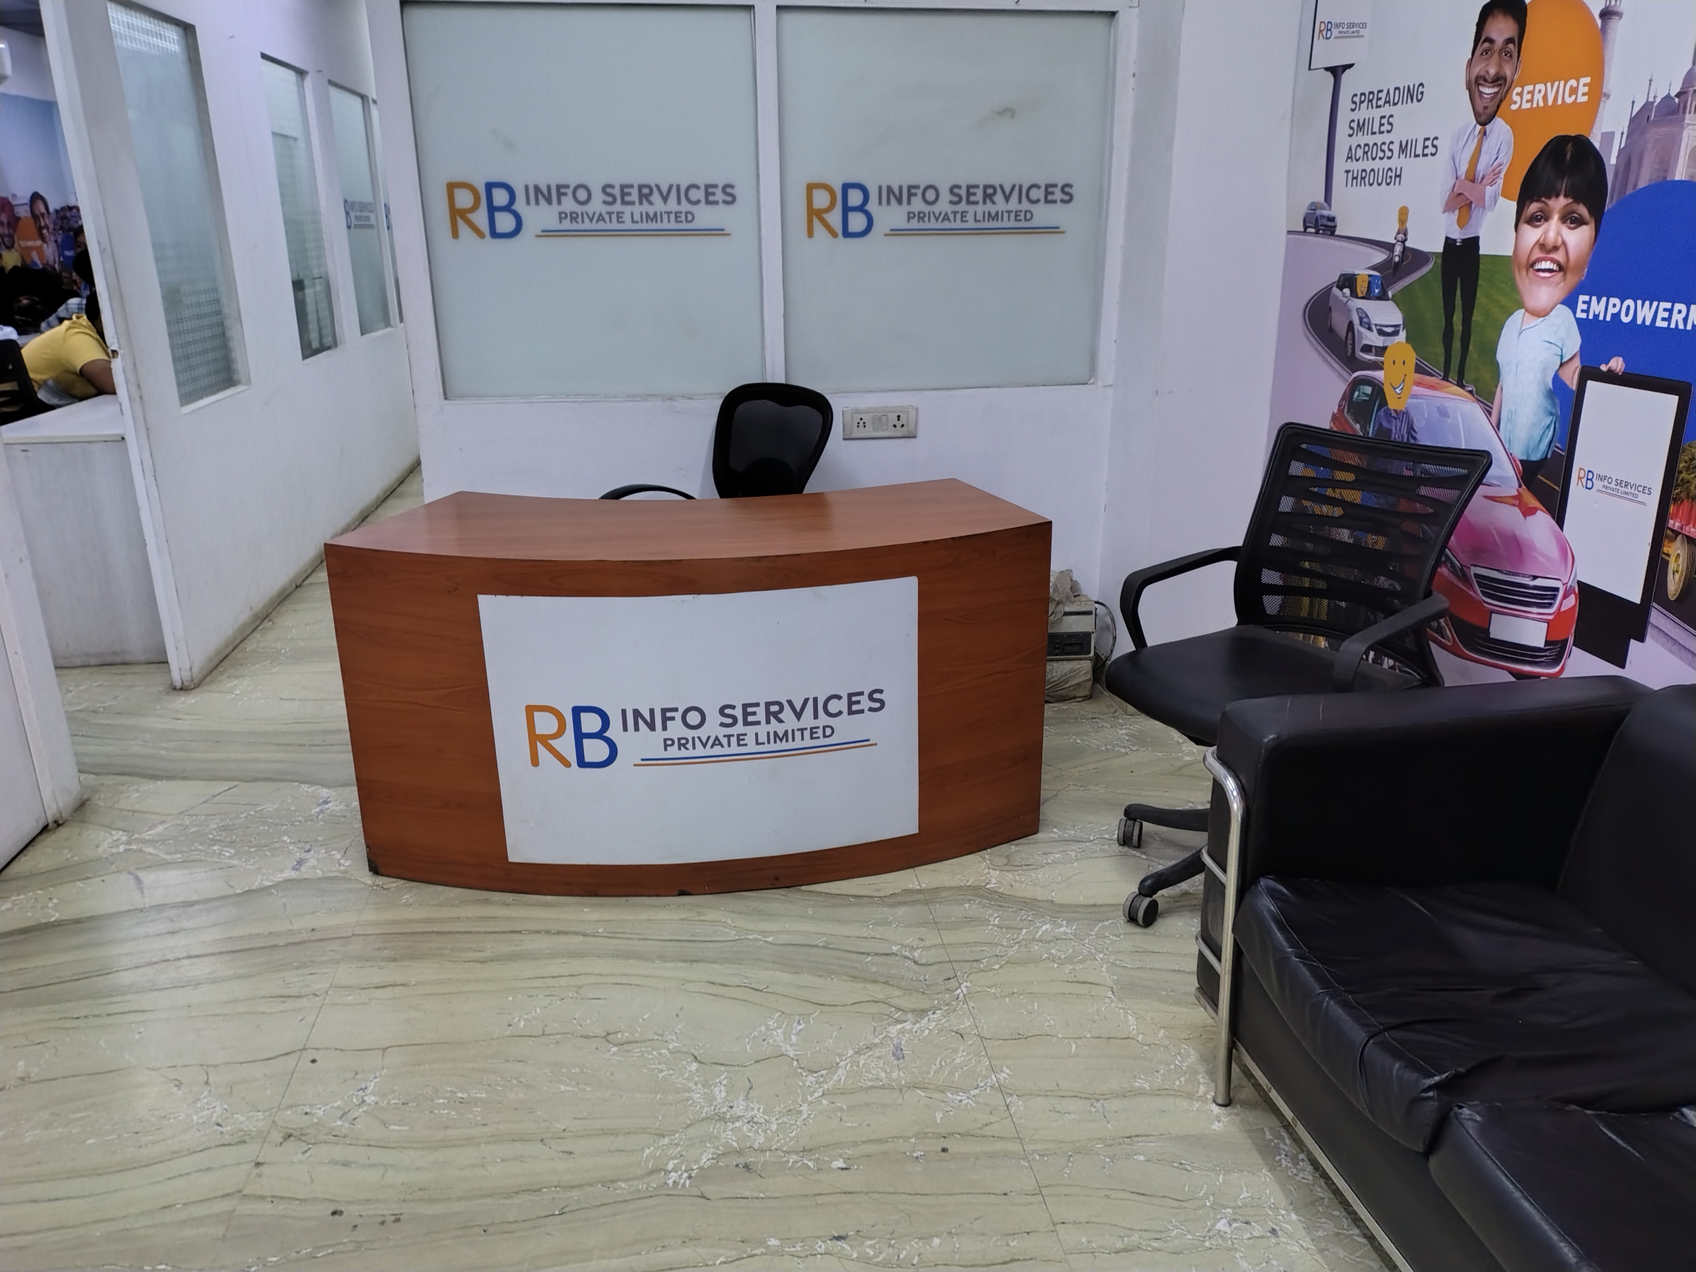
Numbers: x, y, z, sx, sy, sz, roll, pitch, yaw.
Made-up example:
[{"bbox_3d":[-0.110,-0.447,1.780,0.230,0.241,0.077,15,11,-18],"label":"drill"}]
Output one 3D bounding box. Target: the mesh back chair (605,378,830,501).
[{"bbox_3d":[-0.394,-0.154,3.237,0.640,0.970,0.610,-16,24,-39],"label":"mesh back chair"}]

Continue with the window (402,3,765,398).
[{"bbox_3d":[-0.684,-1.157,3.331,0.908,0.995,0.040,-2,19,-5],"label":"window"}]

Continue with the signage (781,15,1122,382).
[{"bbox_3d":[0.270,-1.196,3.409,0.912,0.985,0.040,-2,19,-5],"label":"signage"}]

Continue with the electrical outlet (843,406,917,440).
[{"bbox_3d":[0.096,-0.618,3.565,0.217,0.091,0.020,-2,19,-5],"label":"electrical outlet"}]

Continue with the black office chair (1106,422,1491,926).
[{"bbox_3d":[0.901,0.082,2.555,0.670,0.940,0.600,-14,23,-35],"label":"black office chair"}]

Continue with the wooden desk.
[{"bbox_3d":[-0.322,0.095,2.830,1.520,0.757,0.675,-2,19,-5],"label":"wooden desk"}]

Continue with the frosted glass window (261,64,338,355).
[{"bbox_3d":[-2.372,-1.853,5.360,0.040,1.180,0.680,-3,19,-8],"label":"frosted glass window"}]

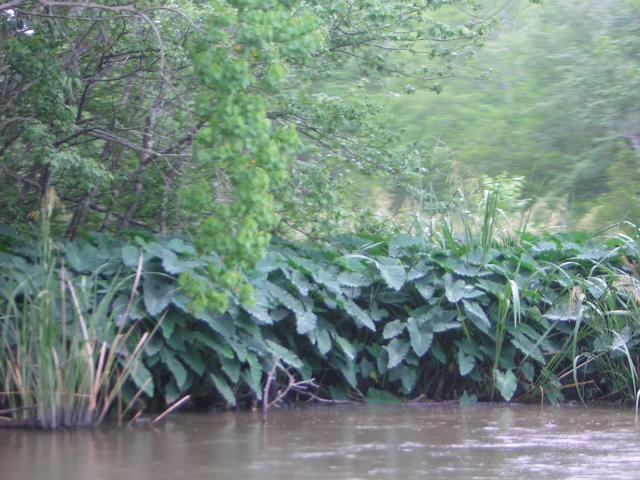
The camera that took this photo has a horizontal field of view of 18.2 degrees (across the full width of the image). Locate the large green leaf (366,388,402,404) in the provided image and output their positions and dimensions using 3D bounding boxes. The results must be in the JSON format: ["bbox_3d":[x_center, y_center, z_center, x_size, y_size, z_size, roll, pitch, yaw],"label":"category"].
[{"bbox_3d":[0.490,1.207,15.400,0.262,0.161,0.070,0,-40,0],"label":"large green leaf"}]

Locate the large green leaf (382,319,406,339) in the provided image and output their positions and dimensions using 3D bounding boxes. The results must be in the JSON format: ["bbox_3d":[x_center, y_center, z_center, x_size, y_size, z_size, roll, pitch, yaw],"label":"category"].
[{"bbox_3d":[0.616,0.731,16.500,0.198,0.165,0.120,0,0,6],"label":"large green leaf"}]

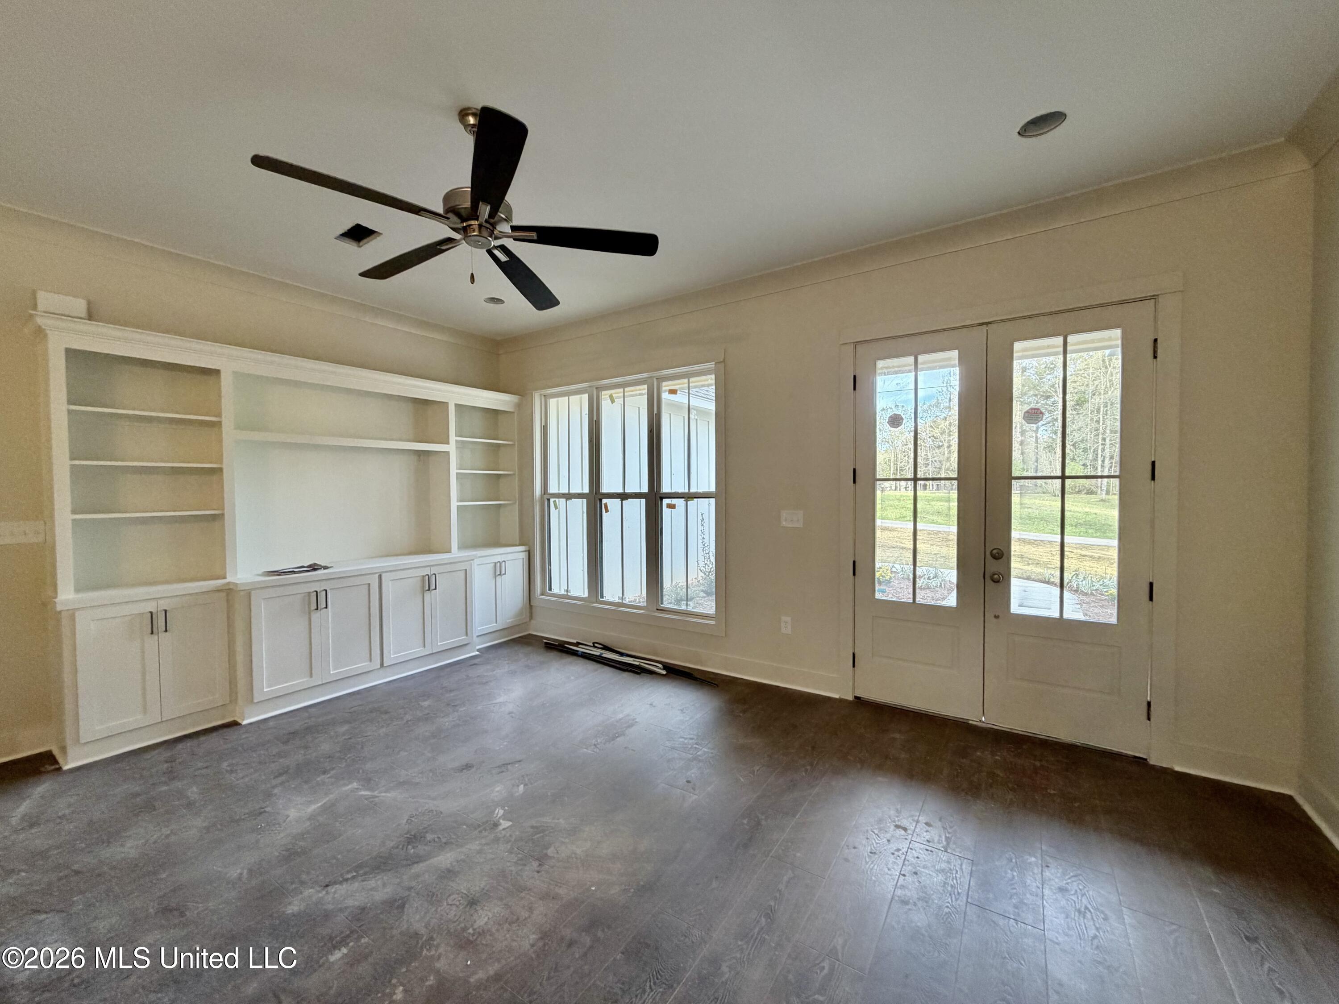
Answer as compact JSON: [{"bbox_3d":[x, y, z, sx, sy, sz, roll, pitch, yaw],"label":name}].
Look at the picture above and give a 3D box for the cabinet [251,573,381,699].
[{"bbox_3d":[-2.652,0.919,3.954,0.545,0.715,0.820,1,2,35],"label":"cabinet"}]

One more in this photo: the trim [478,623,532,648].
[{"bbox_3d":[-1.636,1.312,5.336,0.028,0.105,0.630,0,2,34],"label":"trim"}]

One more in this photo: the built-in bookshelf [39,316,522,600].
[{"bbox_3d":[-2.524,-0.268,4.255,0.390,1.505,3.185,1,2,35],"label":"built-in bookshelf"}]

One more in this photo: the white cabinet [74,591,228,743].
[{"bbox_3d":[-3.166,0.936,3.300,0.440,0.715,0.660,1,2,35],"label":"white cabinet"}]

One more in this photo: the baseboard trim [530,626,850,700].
[{"bbox_3d":[-0.123,1.290,4.694,3.200,0.146,0.028,0,2,34],"label":"baseboard trim"}]

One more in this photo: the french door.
[{"bbox_3d":[1.921,0.145,3.309,1.540,2.440,0.055,0,2,34],"label":"french door"}]

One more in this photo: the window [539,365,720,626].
[{"bbox_3d":[-0.471,-0.062,4.952,2.105,2.084,0.110,1,2,35],"label":"window"}]

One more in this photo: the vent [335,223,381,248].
[{"bbox_3d":[-1.893,-1.630,3.301,0.310,0.040,0.158,0,2,34],"label":"vent"}]

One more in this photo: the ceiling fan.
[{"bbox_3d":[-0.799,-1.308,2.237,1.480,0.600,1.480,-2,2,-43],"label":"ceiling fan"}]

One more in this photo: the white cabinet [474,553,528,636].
[{"bbox_3d":[-1.780,0.869,5.310,0.440,0.720,0.655,1,2,35],"label":"white cabinet"}]

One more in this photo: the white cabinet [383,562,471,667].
[{"bbox_3d":[-2.192,0.915,4.674,0.480,0.745,0.800,0,2,34],"label":"white cabinet"}]

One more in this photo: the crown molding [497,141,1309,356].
[{"bbox_3d":[0.560,-1.603,4.088,5.787,0.120,0.120,0,2,34],"label":"crown molding"}]

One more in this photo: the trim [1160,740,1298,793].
[{"bbox_3d":[2.790,1.323,2.694,0.435,0.140,0.022,1,2,35],"label":"trim"}]

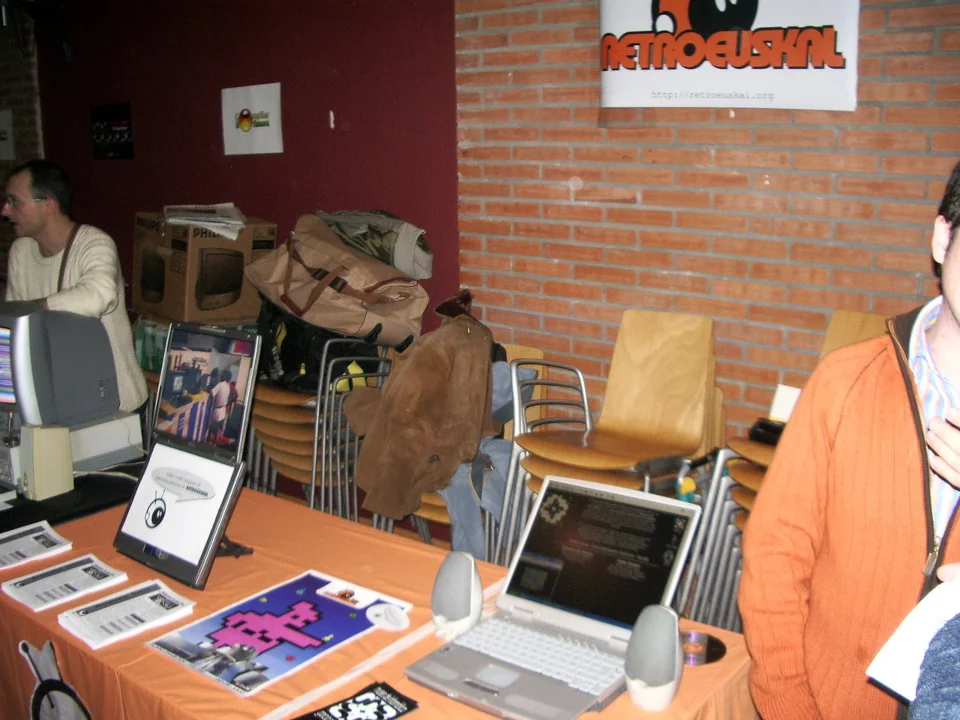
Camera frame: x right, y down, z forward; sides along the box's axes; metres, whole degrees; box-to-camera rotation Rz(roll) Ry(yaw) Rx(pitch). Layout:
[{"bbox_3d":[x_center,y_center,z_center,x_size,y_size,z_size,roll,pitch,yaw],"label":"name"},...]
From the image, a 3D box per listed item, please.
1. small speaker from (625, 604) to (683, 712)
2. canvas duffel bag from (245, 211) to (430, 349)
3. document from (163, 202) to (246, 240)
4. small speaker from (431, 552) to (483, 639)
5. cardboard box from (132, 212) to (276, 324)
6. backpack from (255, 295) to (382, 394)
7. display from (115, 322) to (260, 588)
[{"bbox_3d":[0.278,0.476,1.555,0.093,0.180,0.090,8,17,33],"label":"small speaker"},{"bbox_3d":[-0.509,-0.277,3.420,0.640,0.275,0.275,29,23,14],"label":"canvas duffel bag"},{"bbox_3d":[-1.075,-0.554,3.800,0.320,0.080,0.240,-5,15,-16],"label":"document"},{"bbox_3d":[-0.043,0.432,1.790,0.093,0.177,0.090,8,17,33],"label":"small speaker"},{"bbox_3d":[-1.125,-0.379,3.950,0.370,0.415,0.440,16,16,34],"label":"cardboard box"},{"bbox_3d":[-0.571,-0.059,3.450,0.360,0.310,0.240,10,18,38],"label":"backpack"},{"bbox_3d":[-0.660,0.195,2.185,0.352,0.515,0.215,10,16,41],"label":"display"}]

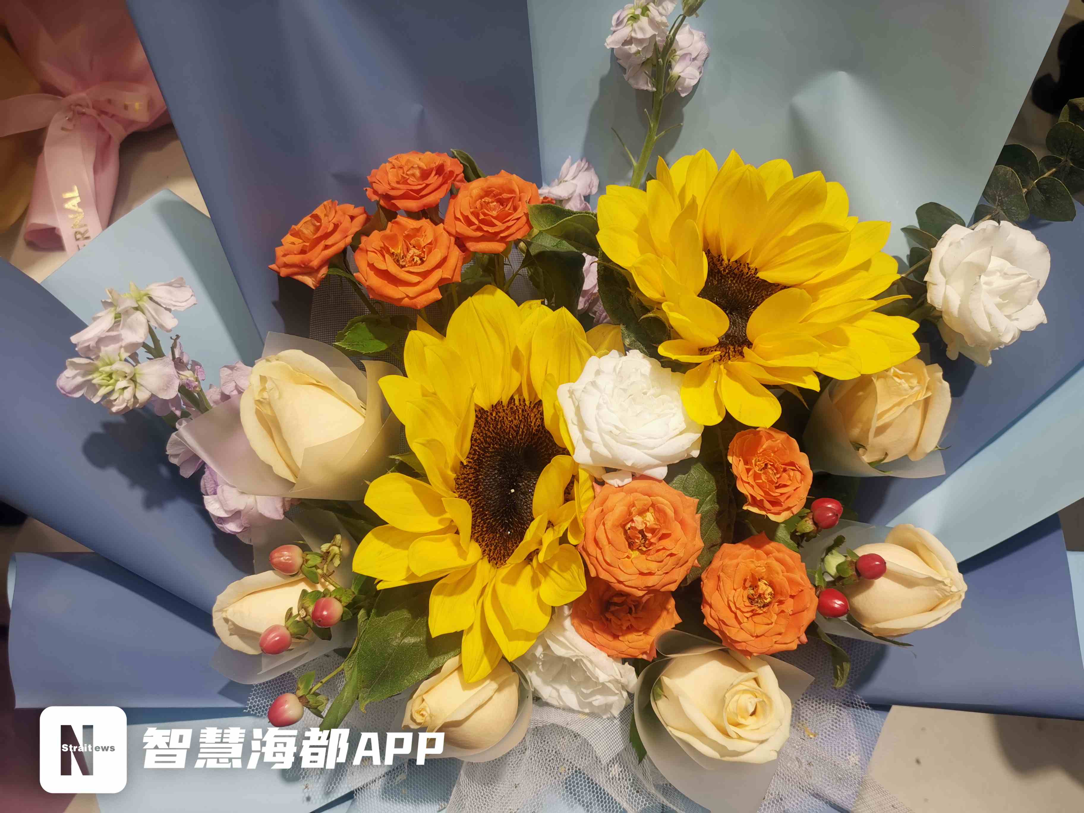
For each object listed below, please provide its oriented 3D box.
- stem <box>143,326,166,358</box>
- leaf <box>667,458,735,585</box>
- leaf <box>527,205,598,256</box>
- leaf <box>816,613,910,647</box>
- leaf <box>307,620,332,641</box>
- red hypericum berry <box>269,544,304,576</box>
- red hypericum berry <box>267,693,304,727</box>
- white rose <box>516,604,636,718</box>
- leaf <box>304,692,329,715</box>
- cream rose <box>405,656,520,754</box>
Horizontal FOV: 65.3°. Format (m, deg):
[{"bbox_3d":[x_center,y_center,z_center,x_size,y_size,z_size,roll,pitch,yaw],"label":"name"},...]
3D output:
[{"bbox_3d":[-0.194,-0.033,0.425,0.004,0.020,0.004,-24,18,0],"label":"stem"},{"bbox_3d":[0.071,0.055,0.400,0.034,0.012,0.060,6,71,-14],"label":"leaf"},{"bbox_3d":[0.011,-0.083,0.395,0.036,0.012,0.027,12,57,4],"label":"leaf"},{"bbox_3d":[0.155,0.107,0.405,0.047,0.010,0.008,20,74,-6],"label":"leaf"},{"bbox_3d":[-0.101,0.102,0.385,0.013,0.004,0.008,31,67,8],"label":"leaf"},{"bbox_3d":[-0.109,0.065,0.360,0.015,0.013,0.013,-3,91,-27],"label":"red hypericum berry"},{"bbox_3d":[-0.111,0.131,0.365,0.015,0.013,0.013,-28,91,-27],"label":"red hypericum berry"},{"bbox_3d":[0.016,0.121,0.405,0.059,0.057,0.046,0,21,3],"label":"white rose"},{"bbox_3d":[-0.103,0.135,0.385,0.012,0.005,0.008,31,58,6],"label":"leaf"},{"bbox_3d":[-0.036,0.135,0.385,0.056,0.044,0.044,-23,16,-38],"label":"cream rose"}]

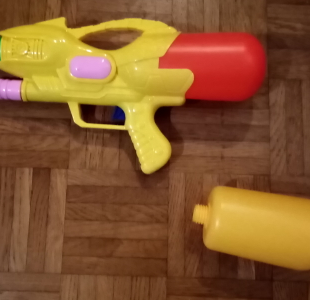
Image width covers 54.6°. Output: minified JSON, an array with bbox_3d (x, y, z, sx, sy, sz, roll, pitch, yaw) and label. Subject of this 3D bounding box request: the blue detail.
[{"bbox_3d":[-0.047,-0.048,0.394,0.018,0.012,0.018,2,83,-1],"label":"blue detail"}]

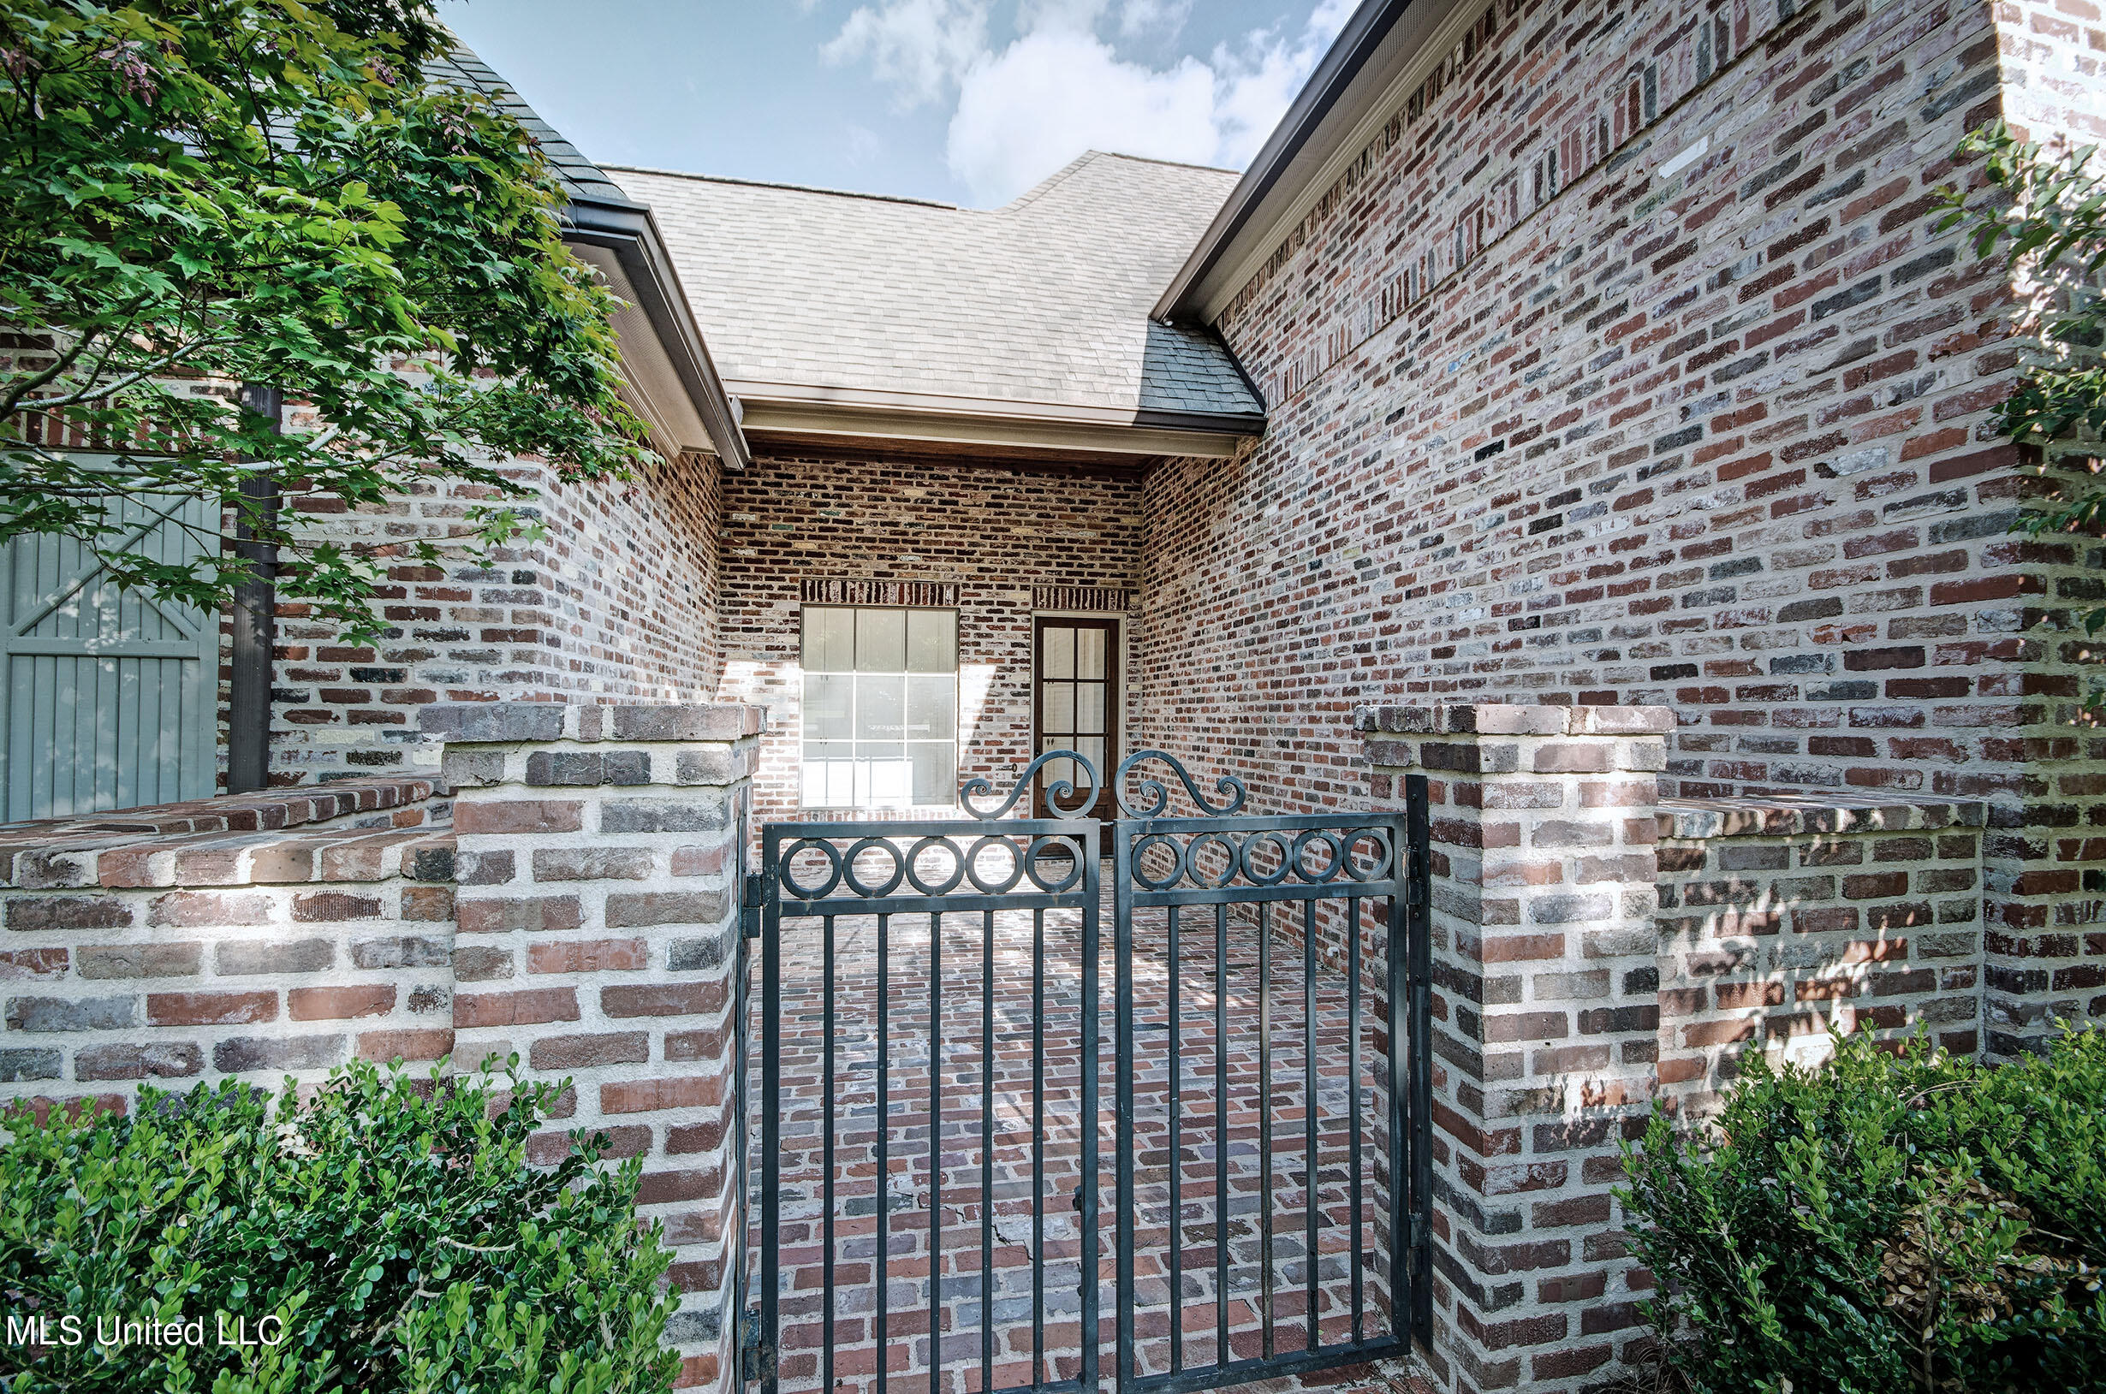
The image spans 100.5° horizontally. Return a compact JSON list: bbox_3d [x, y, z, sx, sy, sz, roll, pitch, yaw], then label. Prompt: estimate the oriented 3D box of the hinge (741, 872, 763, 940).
[{"bbox_3d":[-0.624,0.434,1.824,0.044,0.134,0.040,0,-1,-11],"label":"hinge"}]

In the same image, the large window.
[{"bbox_3d":[-1.707,0.114,8.638,1.530,1.960,0.100,0,-1,-11],"label":"large window"}]

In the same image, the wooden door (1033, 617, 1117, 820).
[{"bbox_3d":[0.255,0.421,9.039,0.910,2.440,0.060,0,-1,-11],"label":"wooden door"}]

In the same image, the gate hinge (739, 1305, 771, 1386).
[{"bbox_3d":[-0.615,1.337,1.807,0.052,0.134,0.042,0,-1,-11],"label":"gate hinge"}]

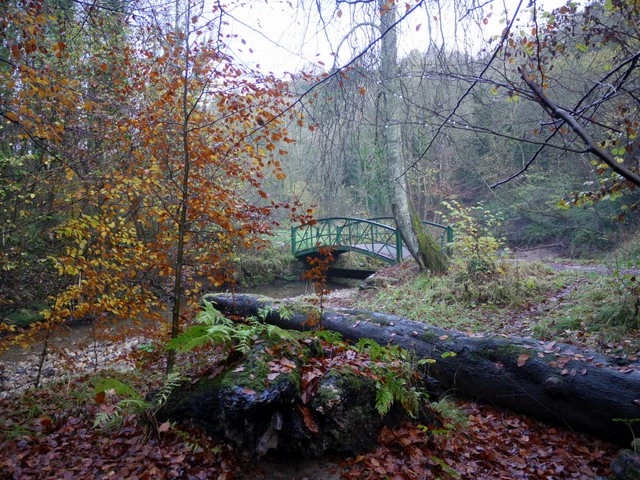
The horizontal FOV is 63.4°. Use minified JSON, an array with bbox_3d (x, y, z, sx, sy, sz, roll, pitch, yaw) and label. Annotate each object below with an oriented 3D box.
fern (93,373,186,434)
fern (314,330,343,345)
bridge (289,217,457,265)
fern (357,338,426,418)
[{"bbox_3d":[-1.315,1.184,3.750,0.646,0.380,0.600,0,2,0],"label":"fern"},{"bbox_3d":[0.065,0.744,3.950,0.207,0.110,0.200,0,2,0],"label":"fern"},{"bbox_3d":[1.941,-0.127,21.983,3.129,1.664,6.538,-2,3,-40],"label":"bridge"},{"bbox_3d":[0.483,0.963,3.600,0.472,0.517,0.450,0,2,0],"label":"fern"}]

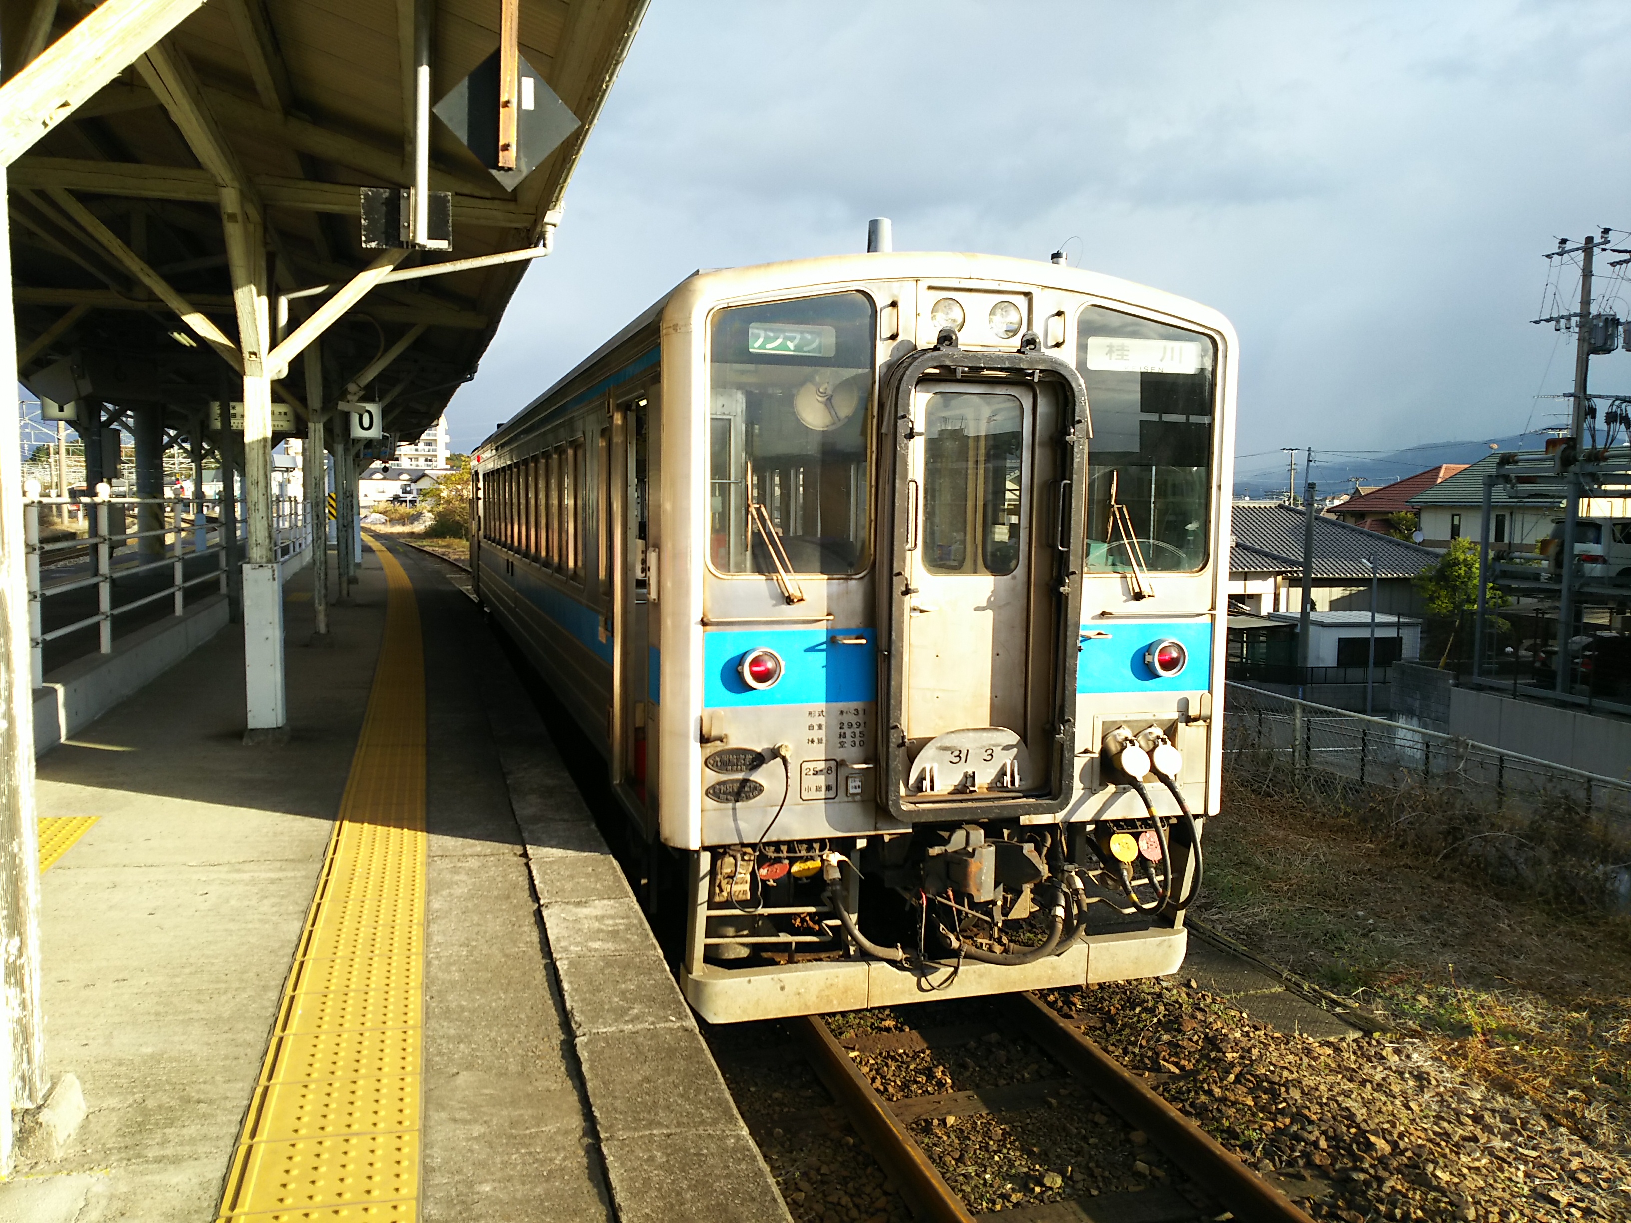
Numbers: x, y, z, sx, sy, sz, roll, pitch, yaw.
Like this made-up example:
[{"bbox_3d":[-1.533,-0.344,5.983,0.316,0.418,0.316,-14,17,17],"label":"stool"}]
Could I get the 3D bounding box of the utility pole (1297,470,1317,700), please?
[{"bbox_3d":[14.006,-0.565,35.067,0.250,6.500,0.250,-1,5,-19],"label":"utility pole"}]

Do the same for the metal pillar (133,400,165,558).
[{"bbox_3d":[-12.446,-2.305,22.897,0.470,3.250,0.470,-1,5,-19],"label":"metal pillar"}]

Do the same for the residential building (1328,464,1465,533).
[{"bbox_3d":[31.482,-3.346,62.918,9.200,8.200,8.000,-3,6,-38],"label":"residential building"}]

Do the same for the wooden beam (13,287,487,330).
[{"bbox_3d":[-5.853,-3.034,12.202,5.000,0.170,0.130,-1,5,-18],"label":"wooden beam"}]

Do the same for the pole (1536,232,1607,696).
[{"bbox_3d":[19.067,-3.698,30.783,0.800,11.900,1.800,-2,5,-24],"label":"pole"}]

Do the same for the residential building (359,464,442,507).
[{"bbox_3d":[-55.443,-16.217,163.256,10.700,6.200,8.500,0,5,-9],"label":"residential building"}]

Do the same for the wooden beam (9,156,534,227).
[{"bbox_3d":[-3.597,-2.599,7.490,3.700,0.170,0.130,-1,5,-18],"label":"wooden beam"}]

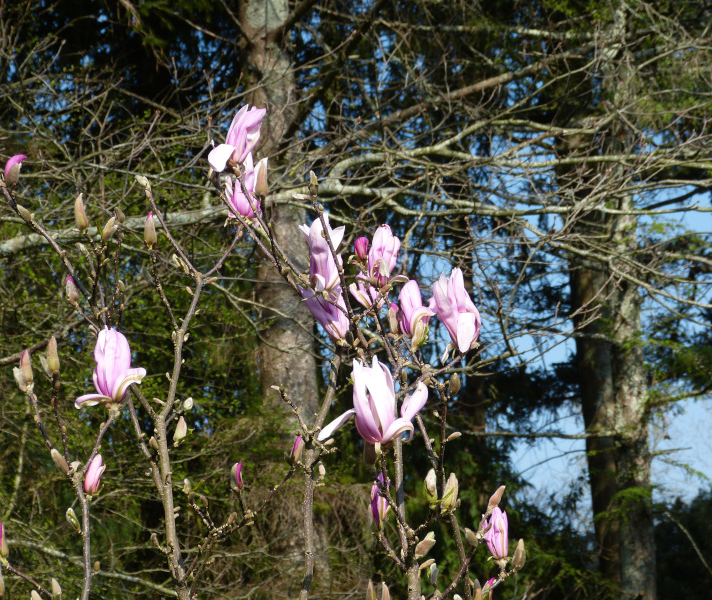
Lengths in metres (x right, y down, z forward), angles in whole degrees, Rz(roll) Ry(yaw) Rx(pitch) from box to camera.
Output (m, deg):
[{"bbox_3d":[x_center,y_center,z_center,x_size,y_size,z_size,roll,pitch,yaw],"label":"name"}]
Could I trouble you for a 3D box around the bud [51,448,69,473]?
[{"bbox_3d":[-0.338,0.184,2.720,0.013,0.032,0.013,-30,-3,0],"label":"bud"}]

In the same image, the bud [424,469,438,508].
[{"bbox_3d":[0.085,0.210,2.650,0.015,0.044,0.015,-1,-3,0],"label":"bud"}]

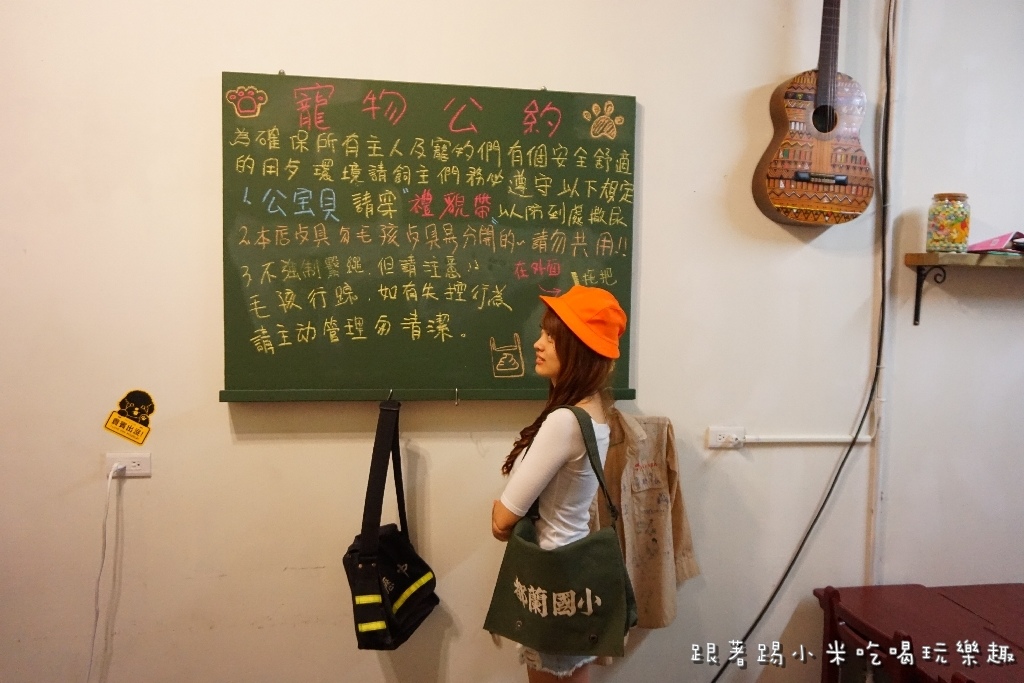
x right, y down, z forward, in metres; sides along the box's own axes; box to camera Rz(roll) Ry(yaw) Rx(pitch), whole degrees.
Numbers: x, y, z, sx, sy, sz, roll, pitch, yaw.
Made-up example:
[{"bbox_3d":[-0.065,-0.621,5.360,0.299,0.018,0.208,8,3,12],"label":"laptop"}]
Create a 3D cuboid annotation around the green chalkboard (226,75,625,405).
[{"bbox_3d":[-0.220,-0.291,2.100,1.210,0.926,0.080,0,3,-9],"label":"green chalkboard"}]

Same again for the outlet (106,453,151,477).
[{"bbox_3d":[-1.100,0.353,2.048,0.118,0.069,0.020,0,3,-9],"label":"outlet"}]

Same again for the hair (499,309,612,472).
[{"bbox_3d":[0.114,0.120,1.820,0.280,0.430,0.220,1,3,9],"label":"hair"}]

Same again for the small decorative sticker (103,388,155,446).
[{"bbox_3d":[-1.097,0.216,2.048,0.140,0.164,0.005,0,3,-9],"label":"small decorative sticker"}]

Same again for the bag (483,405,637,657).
[{"bbox_3d":[0.115,0.437,1.690,0.330,0.560,0.170,2,3,15],"label":"bag"}]

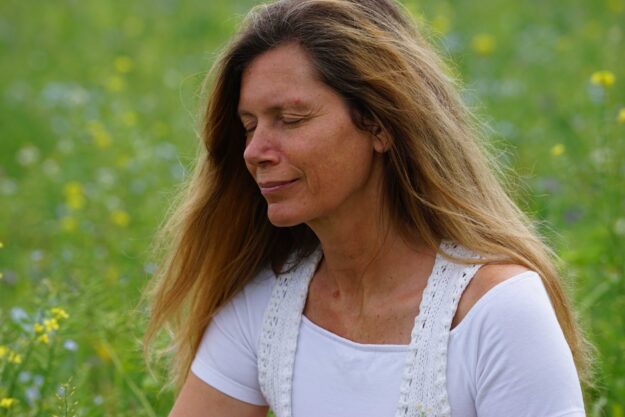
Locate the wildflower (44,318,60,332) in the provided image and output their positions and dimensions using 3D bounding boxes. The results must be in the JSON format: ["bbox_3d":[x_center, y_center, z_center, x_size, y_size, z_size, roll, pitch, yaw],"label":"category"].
[{"bbox_3d":[-0.274,0.123,3.500,0.016,0.014,0.014,0,8,0],"label":"wildflower"}]

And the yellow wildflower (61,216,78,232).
[{"bbox_3d":[-0.366,0.024,5.000,0.024,0.022,0.022,0,8,0],"label":"yellow wildflower"}]

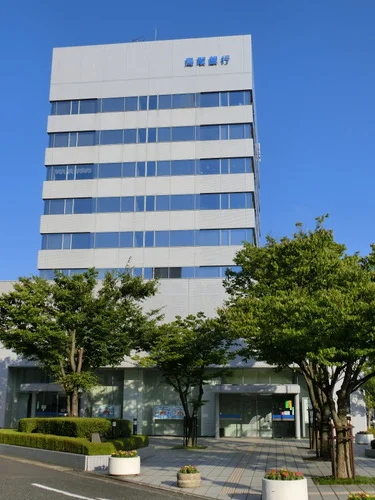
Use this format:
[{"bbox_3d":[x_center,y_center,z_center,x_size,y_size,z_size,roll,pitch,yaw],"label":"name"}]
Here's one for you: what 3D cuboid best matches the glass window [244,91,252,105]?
[{"bbox_3d":[6.152,-15.345,65.877,0.565,1.720,0.100,-1,-15,8],"label":"glass window"}]

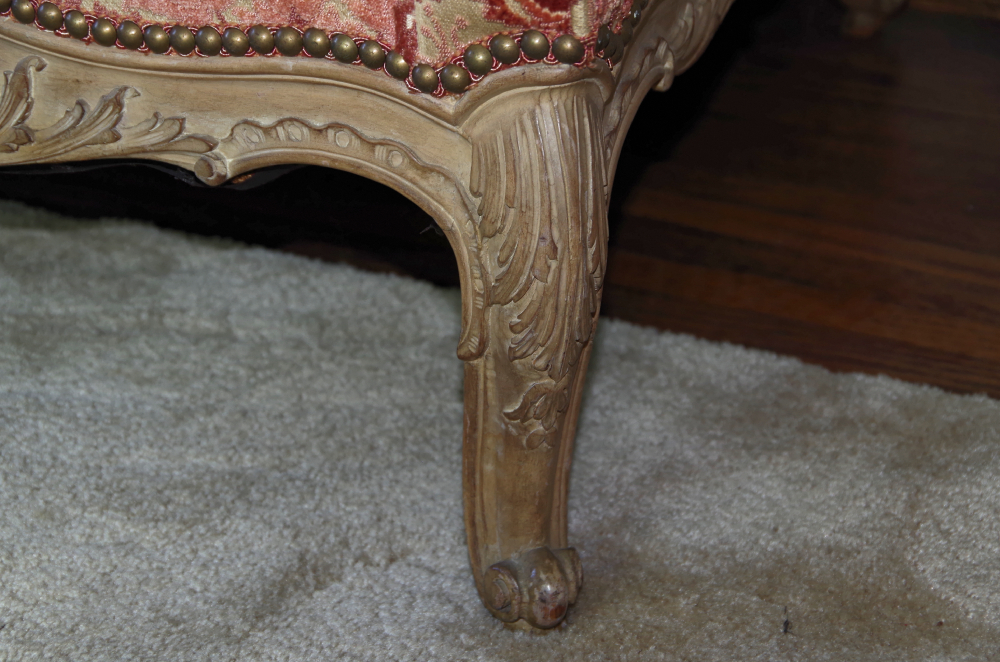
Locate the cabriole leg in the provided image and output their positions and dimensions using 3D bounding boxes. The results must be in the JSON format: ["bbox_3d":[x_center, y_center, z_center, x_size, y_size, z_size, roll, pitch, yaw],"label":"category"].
[{"bbox_3d":[0.012,0.007,0.940,0.058,0.252,0.066,-10,28,-20],"label":"cabriole leg"}]

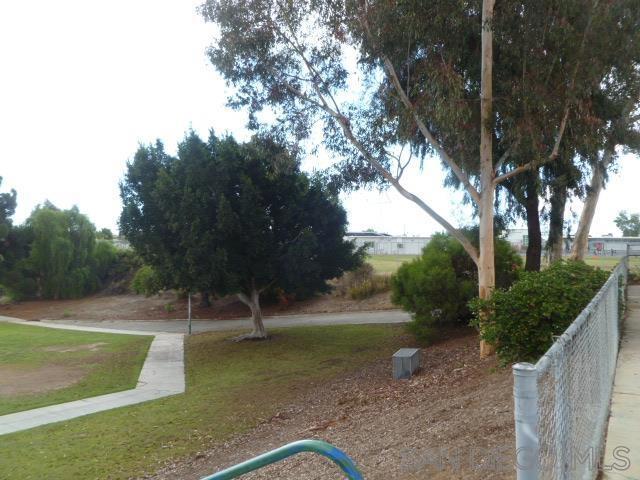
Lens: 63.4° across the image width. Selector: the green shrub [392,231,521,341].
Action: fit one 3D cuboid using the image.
[{"bbox_3d":[4.219,1.406,16.000,3.880,3.330,3.600,0,-1,0],"label":"green shrub"}]

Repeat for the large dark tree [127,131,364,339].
[{"bbox_3d":[-3.260,-0.228,21.500,9.850,8.470,9.200,0,-1,0],"label":"large dark tree"}]

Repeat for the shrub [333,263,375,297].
[{"bbox_3d":[1.999,2.289,30.000,2.270,1.930,2.000,0,-1,0],"label":"shrub"}]

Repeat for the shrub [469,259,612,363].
[{"bbox_3d":[3.943,1.302,9.300,2.430,1.830,2.200,0,-1,0],"label":"shrub"}]

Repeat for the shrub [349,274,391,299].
[{"bbox_3d":[2.821,2.650,29.500,2.350,1.340,1.900,0,-1,0],"label":"shrub"}]

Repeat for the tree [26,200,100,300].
[{"bbox_3d":[-16.414,0.669,33.000,4.750,6.000,4.800,0,-1,0],"label":"tree"}]

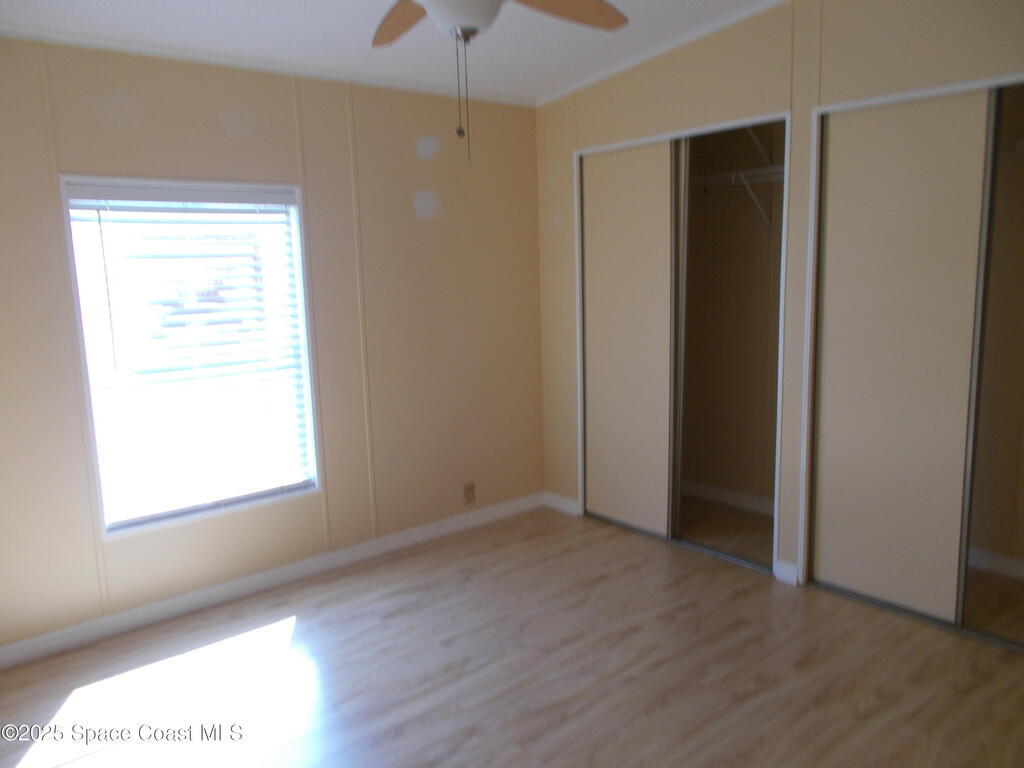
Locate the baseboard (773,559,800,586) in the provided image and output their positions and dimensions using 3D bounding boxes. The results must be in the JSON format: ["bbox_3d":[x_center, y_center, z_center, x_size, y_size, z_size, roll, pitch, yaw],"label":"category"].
[{"bbox_3d":[1.241,0.861,3.488,0.015,0.087,0.113,-9,12,-39],"label":"baseboard"}]

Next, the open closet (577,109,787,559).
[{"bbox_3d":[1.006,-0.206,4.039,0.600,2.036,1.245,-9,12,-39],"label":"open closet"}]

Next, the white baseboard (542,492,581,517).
[{"bbox_3d":[0.291,0.717,4.597,0.015,0.079,0.269,-9,12,-39],"label":"white baseboard"}]

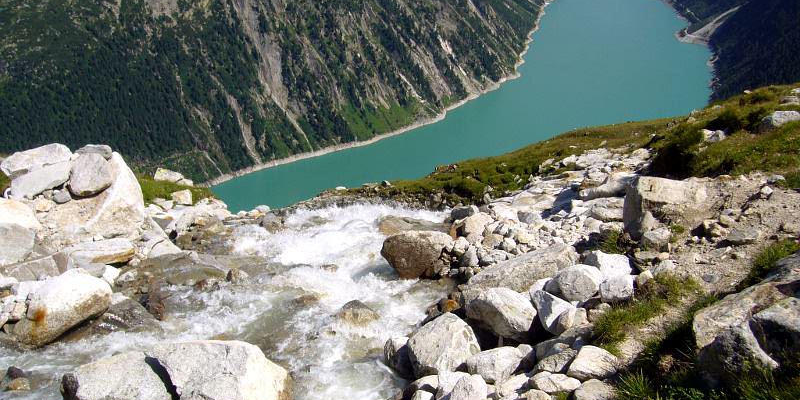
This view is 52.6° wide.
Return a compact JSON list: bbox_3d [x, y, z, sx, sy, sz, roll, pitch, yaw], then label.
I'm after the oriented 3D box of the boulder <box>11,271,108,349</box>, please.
[{"bbox_3d":[-3.588,1.136,8.600,1.020,0.680,0.740,-10,25,-23],"label":"boulder"}]

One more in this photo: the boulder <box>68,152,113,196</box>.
[{"bbox_3d":[-4.893,-0.404,12.800,0.613,0.674,0.636,0,23,0],"label":"boulder"}]

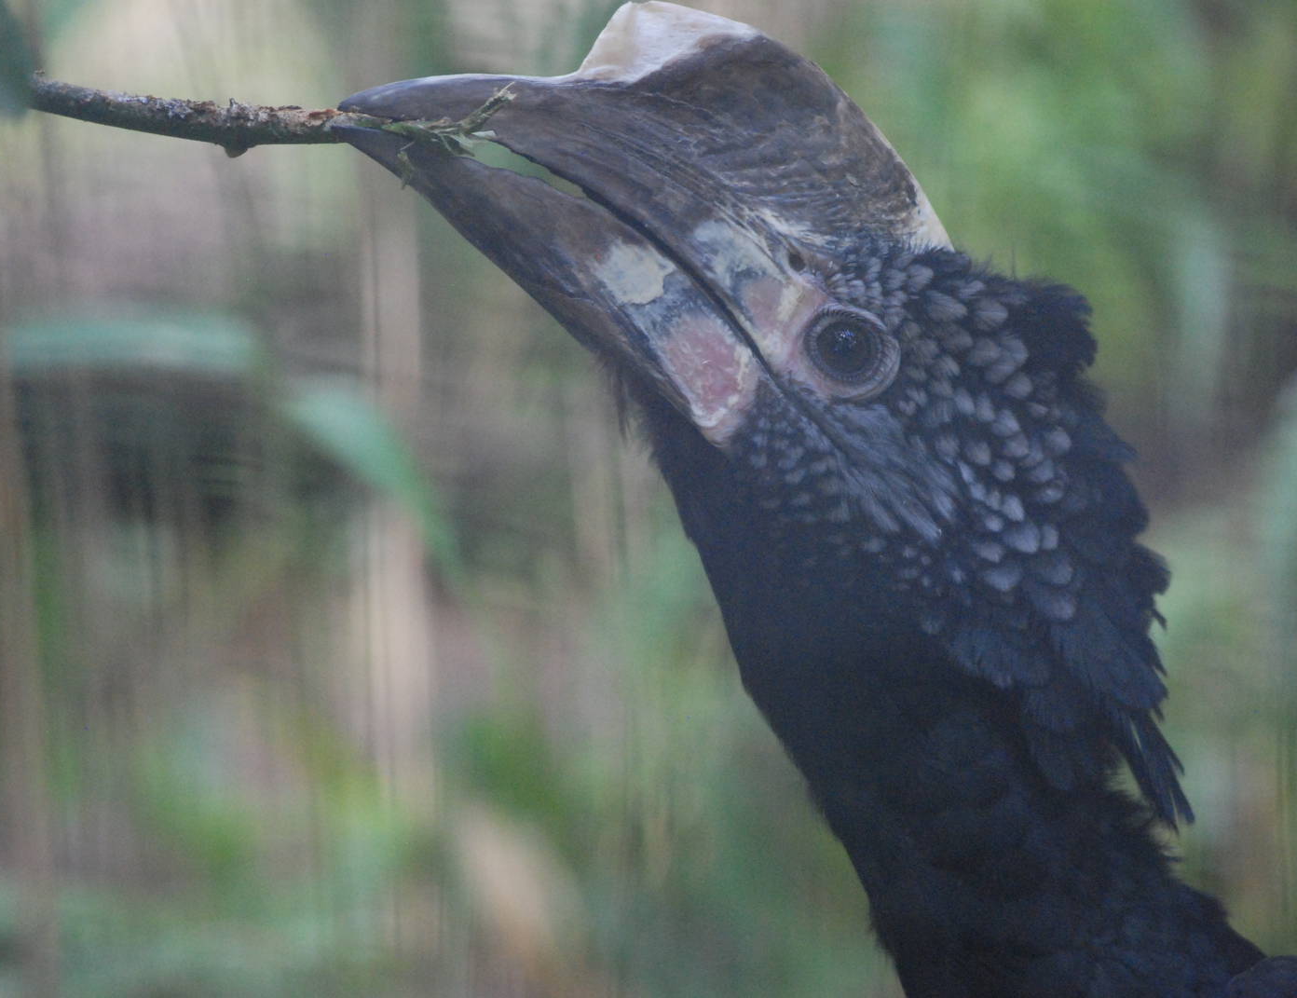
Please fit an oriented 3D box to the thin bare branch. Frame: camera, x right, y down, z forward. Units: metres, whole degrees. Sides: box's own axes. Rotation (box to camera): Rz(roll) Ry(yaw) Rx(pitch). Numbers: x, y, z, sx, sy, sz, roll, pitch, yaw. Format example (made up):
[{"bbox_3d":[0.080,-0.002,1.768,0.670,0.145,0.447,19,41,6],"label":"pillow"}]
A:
[{"bbox_3d":[-0.122,-0.106,2.600,0.105,0.016,0.012,5,0,0],"label":"thin bare branch"}]

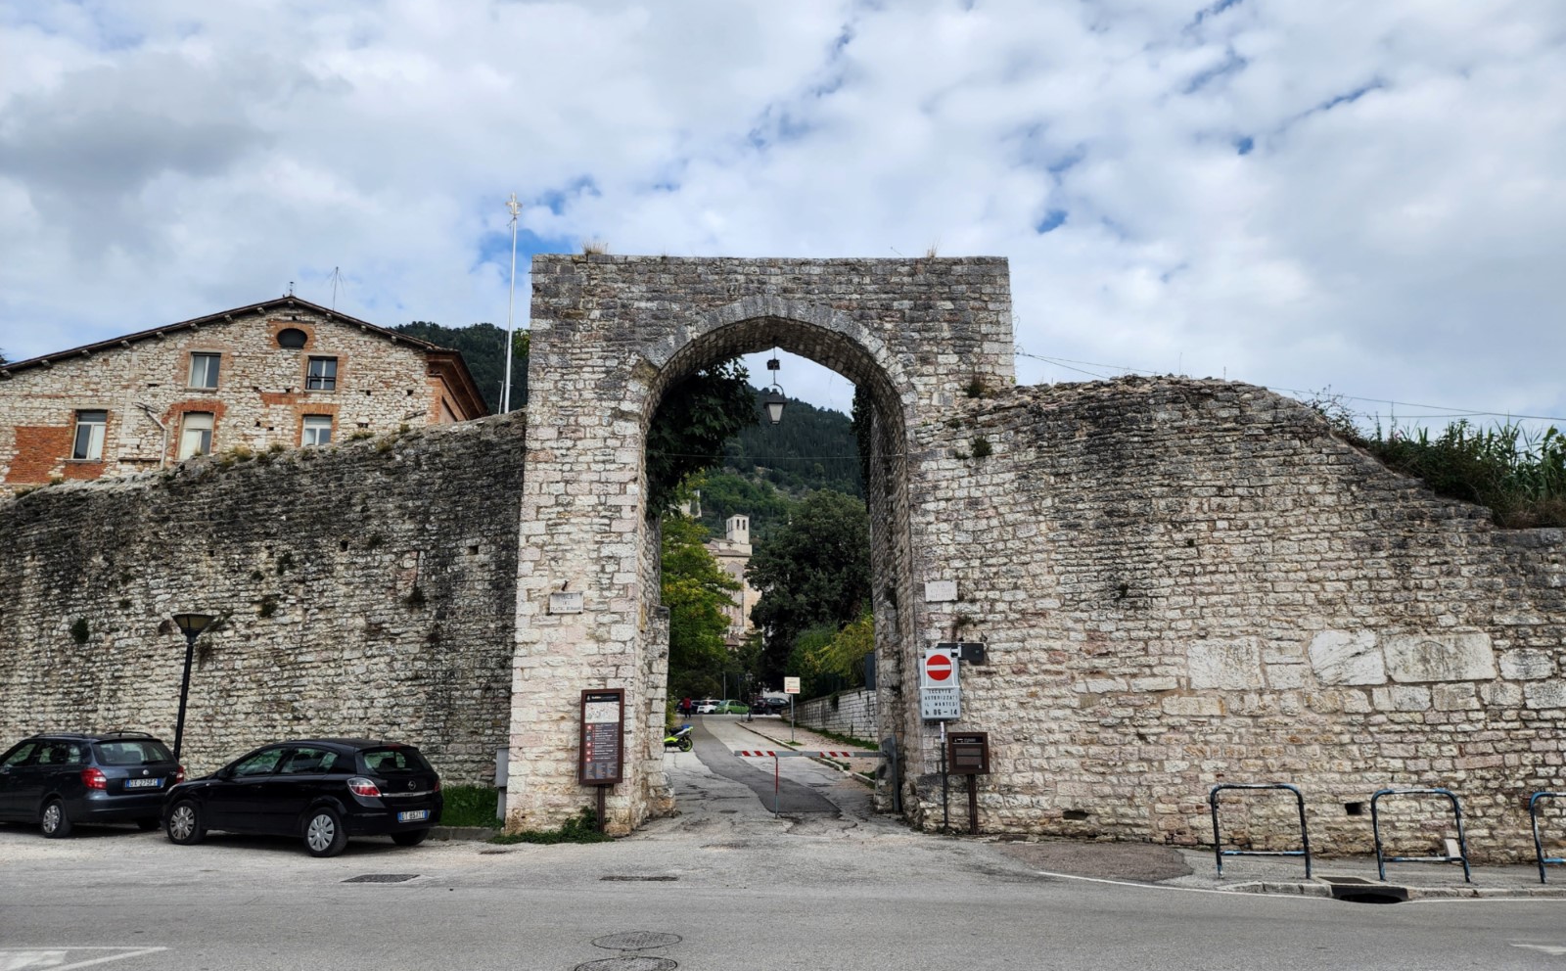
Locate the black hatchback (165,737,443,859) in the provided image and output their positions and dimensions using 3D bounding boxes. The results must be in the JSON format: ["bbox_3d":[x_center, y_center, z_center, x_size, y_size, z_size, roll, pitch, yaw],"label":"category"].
[{"bbox_3d":[-7.050,4.511,15.252,4.250,1.460,1.790,-6,-14,23],"label":"black hatchback"}]

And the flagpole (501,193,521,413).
[{"bbox_3d":[-6.444,-0.426,23.700,0.280,13.648,0.280,0,-13,0],"label":"flagpole"}]

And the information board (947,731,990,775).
[{"bbox_3d":[2.943,4.248,16.467,0.658,0.638,0.100,0,-13,-1],"label":"information board"}]

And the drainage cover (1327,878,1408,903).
[{"bbox_3d":[5.788,4.066,10.457,0.740,0.150,0.550,0,-13,0],"label":"drainage cover"}]

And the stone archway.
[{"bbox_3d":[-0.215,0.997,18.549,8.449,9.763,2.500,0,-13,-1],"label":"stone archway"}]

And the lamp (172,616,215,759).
[{"bbox_3d":[-11.040,4.183,19.047,0.660,3.678,0.660,0,-13,0],"label":"lamp"}]

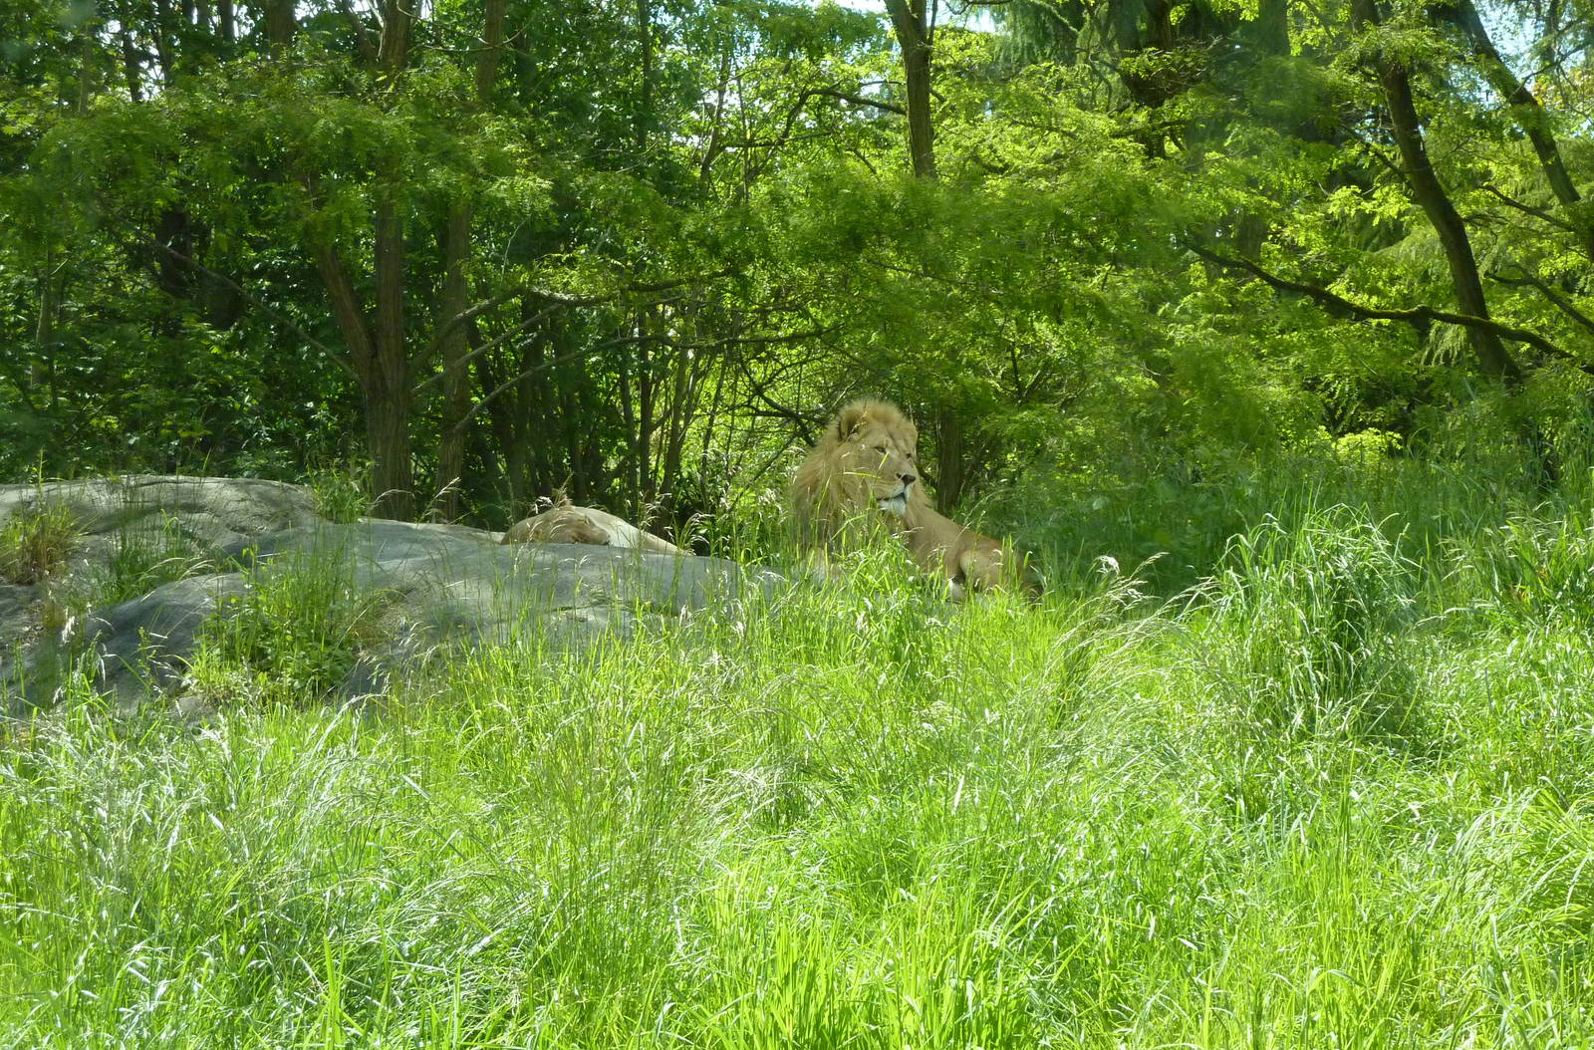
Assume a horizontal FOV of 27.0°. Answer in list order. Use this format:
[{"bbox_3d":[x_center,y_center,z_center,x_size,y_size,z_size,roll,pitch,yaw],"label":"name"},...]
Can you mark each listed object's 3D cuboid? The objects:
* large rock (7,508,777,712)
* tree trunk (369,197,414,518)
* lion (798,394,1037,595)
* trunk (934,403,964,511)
[{"bbox_3d":[-1.779,0.348,14.600,3.350,0.850,2.400,0,2,0],"label":"large rock"},{"bbox_3d":[-2.506,-1.036,20.500,0.280,2.000,0.280,0,2,0],"label":"tree trunk"},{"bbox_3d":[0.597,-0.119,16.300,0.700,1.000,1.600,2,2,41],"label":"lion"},{"bbox_3d":[0.943,-0.412,20.500,0.180,0.680,0.180,0,2,0],"label":"trunk"}]

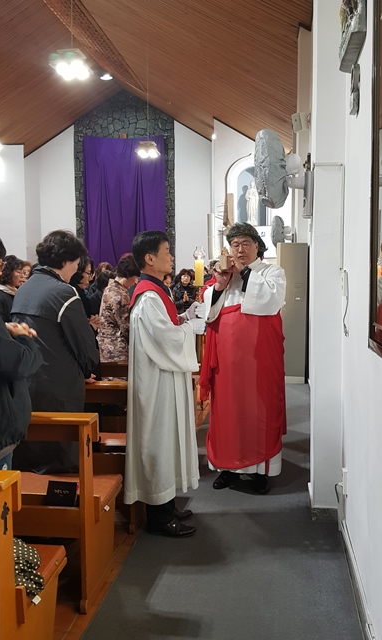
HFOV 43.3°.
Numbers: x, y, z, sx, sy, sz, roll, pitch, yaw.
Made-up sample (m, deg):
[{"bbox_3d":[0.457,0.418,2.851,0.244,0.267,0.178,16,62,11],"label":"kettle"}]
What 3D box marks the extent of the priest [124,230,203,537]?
[{"bbox_3d":[-0.154,0.361,2.701,0.450,1.690,0.510,0,5,-3],"label":"priest"}]

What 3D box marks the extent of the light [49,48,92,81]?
[{"bbox_3d":[-1.821,-3.853,7.264,0.470,0.290,0.470,1,5,11],"label":"light"}]

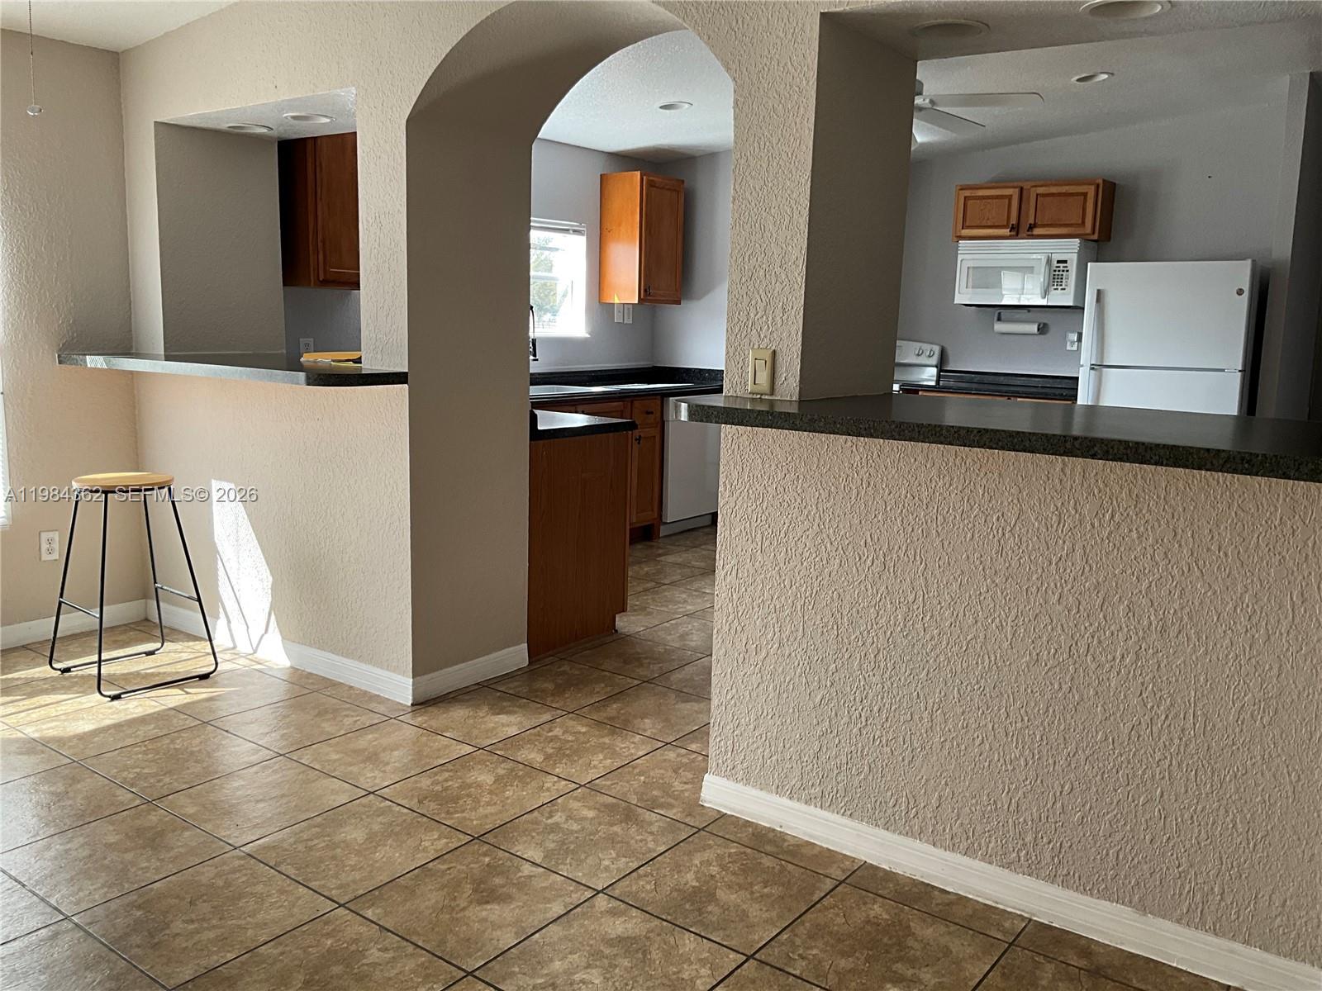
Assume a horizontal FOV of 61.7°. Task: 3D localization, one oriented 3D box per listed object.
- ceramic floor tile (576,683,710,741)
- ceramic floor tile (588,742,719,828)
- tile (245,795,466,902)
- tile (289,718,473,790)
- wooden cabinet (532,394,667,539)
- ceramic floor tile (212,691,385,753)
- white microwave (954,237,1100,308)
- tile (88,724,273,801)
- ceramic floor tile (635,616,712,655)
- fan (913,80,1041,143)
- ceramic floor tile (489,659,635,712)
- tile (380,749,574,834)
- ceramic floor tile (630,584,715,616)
[{"bbox_3d":[-0.014,0.752,3.843,0.416,0.010,0.416,9,12,36],"label":"ceramic floor tile"},{"bbox_3d":[0.068,0.855,3.270,0.418,0.010,0.418,9,12,36],"label":"ceramic floor tile"},{"bbox_3d":[-0.774,0.900,2.845,0.416,0.010,0.416,9,12,36],"label":"tile"},{"bbox_3d":[-0.860,0.802,3.433,0.418,0.010,0.418,9,12,36],"label":"tile"},{"bbox_3d":[-0.628,-0.114,6.263,0.610,0.863,1.309,9,12,36],"label":"wooden cabinet"},{"bbox_3d":[-1.193,0.749,3.675,0.416,0.010,0.416,9,12,36],"label":"ceramic floor tile"},{"bbox_3d":[2.309,-1.405,7.024,0.750,0.395,0.403,8,12,35],"label":"white microwave"},{"bbox_3d":[-1.427,0.787,3.295,0.410,0.010,0.410,9,12,36],"label":"tile"},{"bbox_3d":[0.157,0.603,4.757,0.416,0.010,0.416,9,12,36],"label":"ceramic floor tile"},{"bbox_3d":[0.986,-1.688,4.750,1.280,0.420,1.280,9,12,36],"label":"fan"},{"bbox_3d":[-0.347,0.694,4.036,0.410,0.010,0.410,9,12,36],"label":"ceramic floor tile"},{"bbox_3d":[-0.514,0.840,3.135,0.410,0.010,0.410,9,12,36],"label":"tile"},{"bbox_3d":[0.070,0.507,5.351,0.418,0.010,0.418,9,12,36],"label":"ceramic floor tile"}]

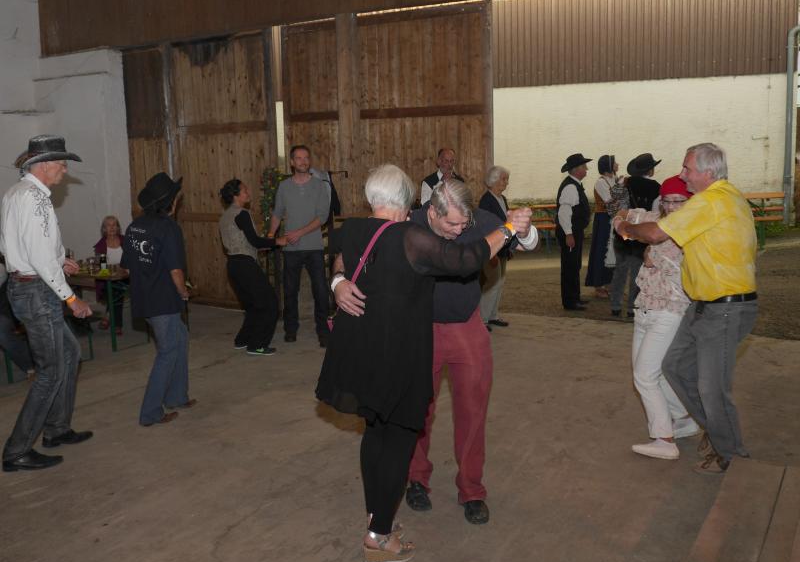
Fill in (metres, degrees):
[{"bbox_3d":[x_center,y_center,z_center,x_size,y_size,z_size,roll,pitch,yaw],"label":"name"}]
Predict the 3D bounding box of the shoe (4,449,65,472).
[{"bbox_3d":[-2.130,1.030,3.760,0.310,0.110,0.110,-5,11,-18],"label":"shoe"}]

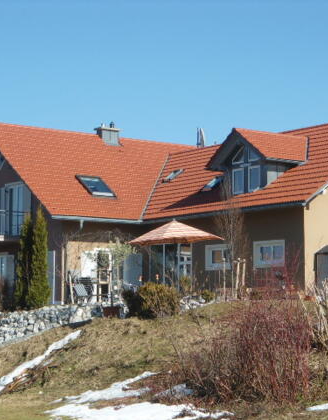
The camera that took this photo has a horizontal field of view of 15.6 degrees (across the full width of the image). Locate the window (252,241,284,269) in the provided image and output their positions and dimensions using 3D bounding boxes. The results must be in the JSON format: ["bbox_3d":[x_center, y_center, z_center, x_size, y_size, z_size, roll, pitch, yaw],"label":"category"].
[{"bbox_3d":[3.529,1.484,39.818,0.160,0.922,1.613,4,-7,-36],"label":"window"}]

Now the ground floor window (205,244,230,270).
[{"bbox_3d":[1.963,1.665,41.988,0.160,0.883,1.549,4,-7,-36],"label":"ground floor window"}]

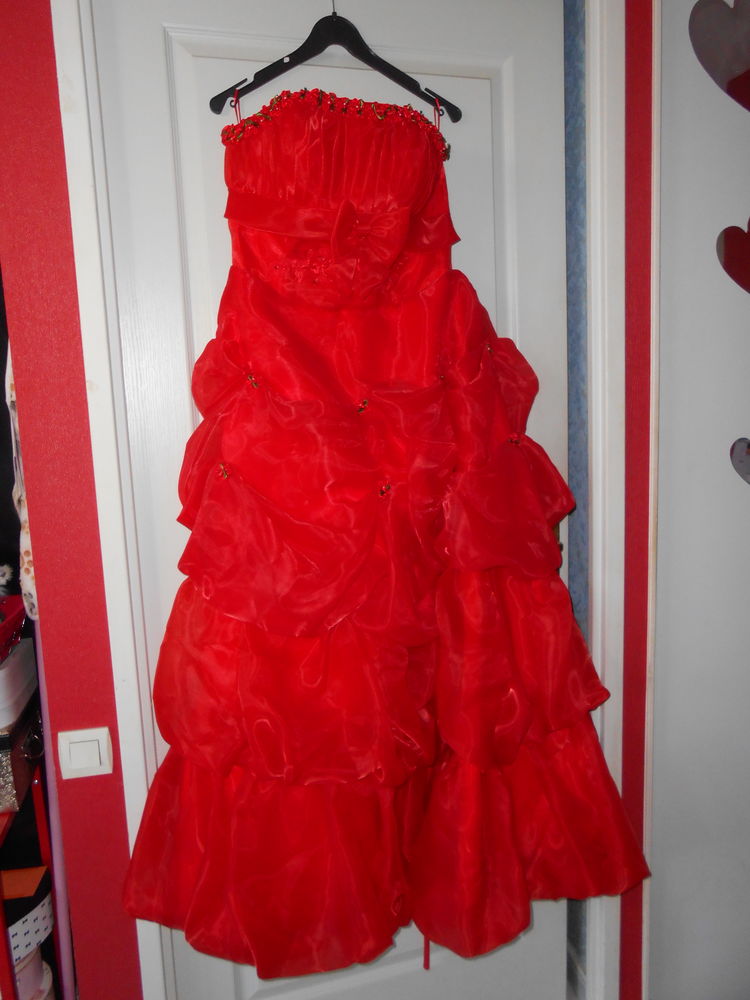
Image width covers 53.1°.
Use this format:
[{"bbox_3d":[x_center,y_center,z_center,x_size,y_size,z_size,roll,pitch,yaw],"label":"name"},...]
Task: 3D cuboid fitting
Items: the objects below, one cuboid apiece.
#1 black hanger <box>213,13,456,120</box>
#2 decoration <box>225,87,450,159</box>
[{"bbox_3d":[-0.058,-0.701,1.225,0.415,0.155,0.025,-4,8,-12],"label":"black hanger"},{"bbox_3d":[-0.061,-0.589,1.185,0.360,0.095,0.090,-4,8,-14],"label":"decoration"}]

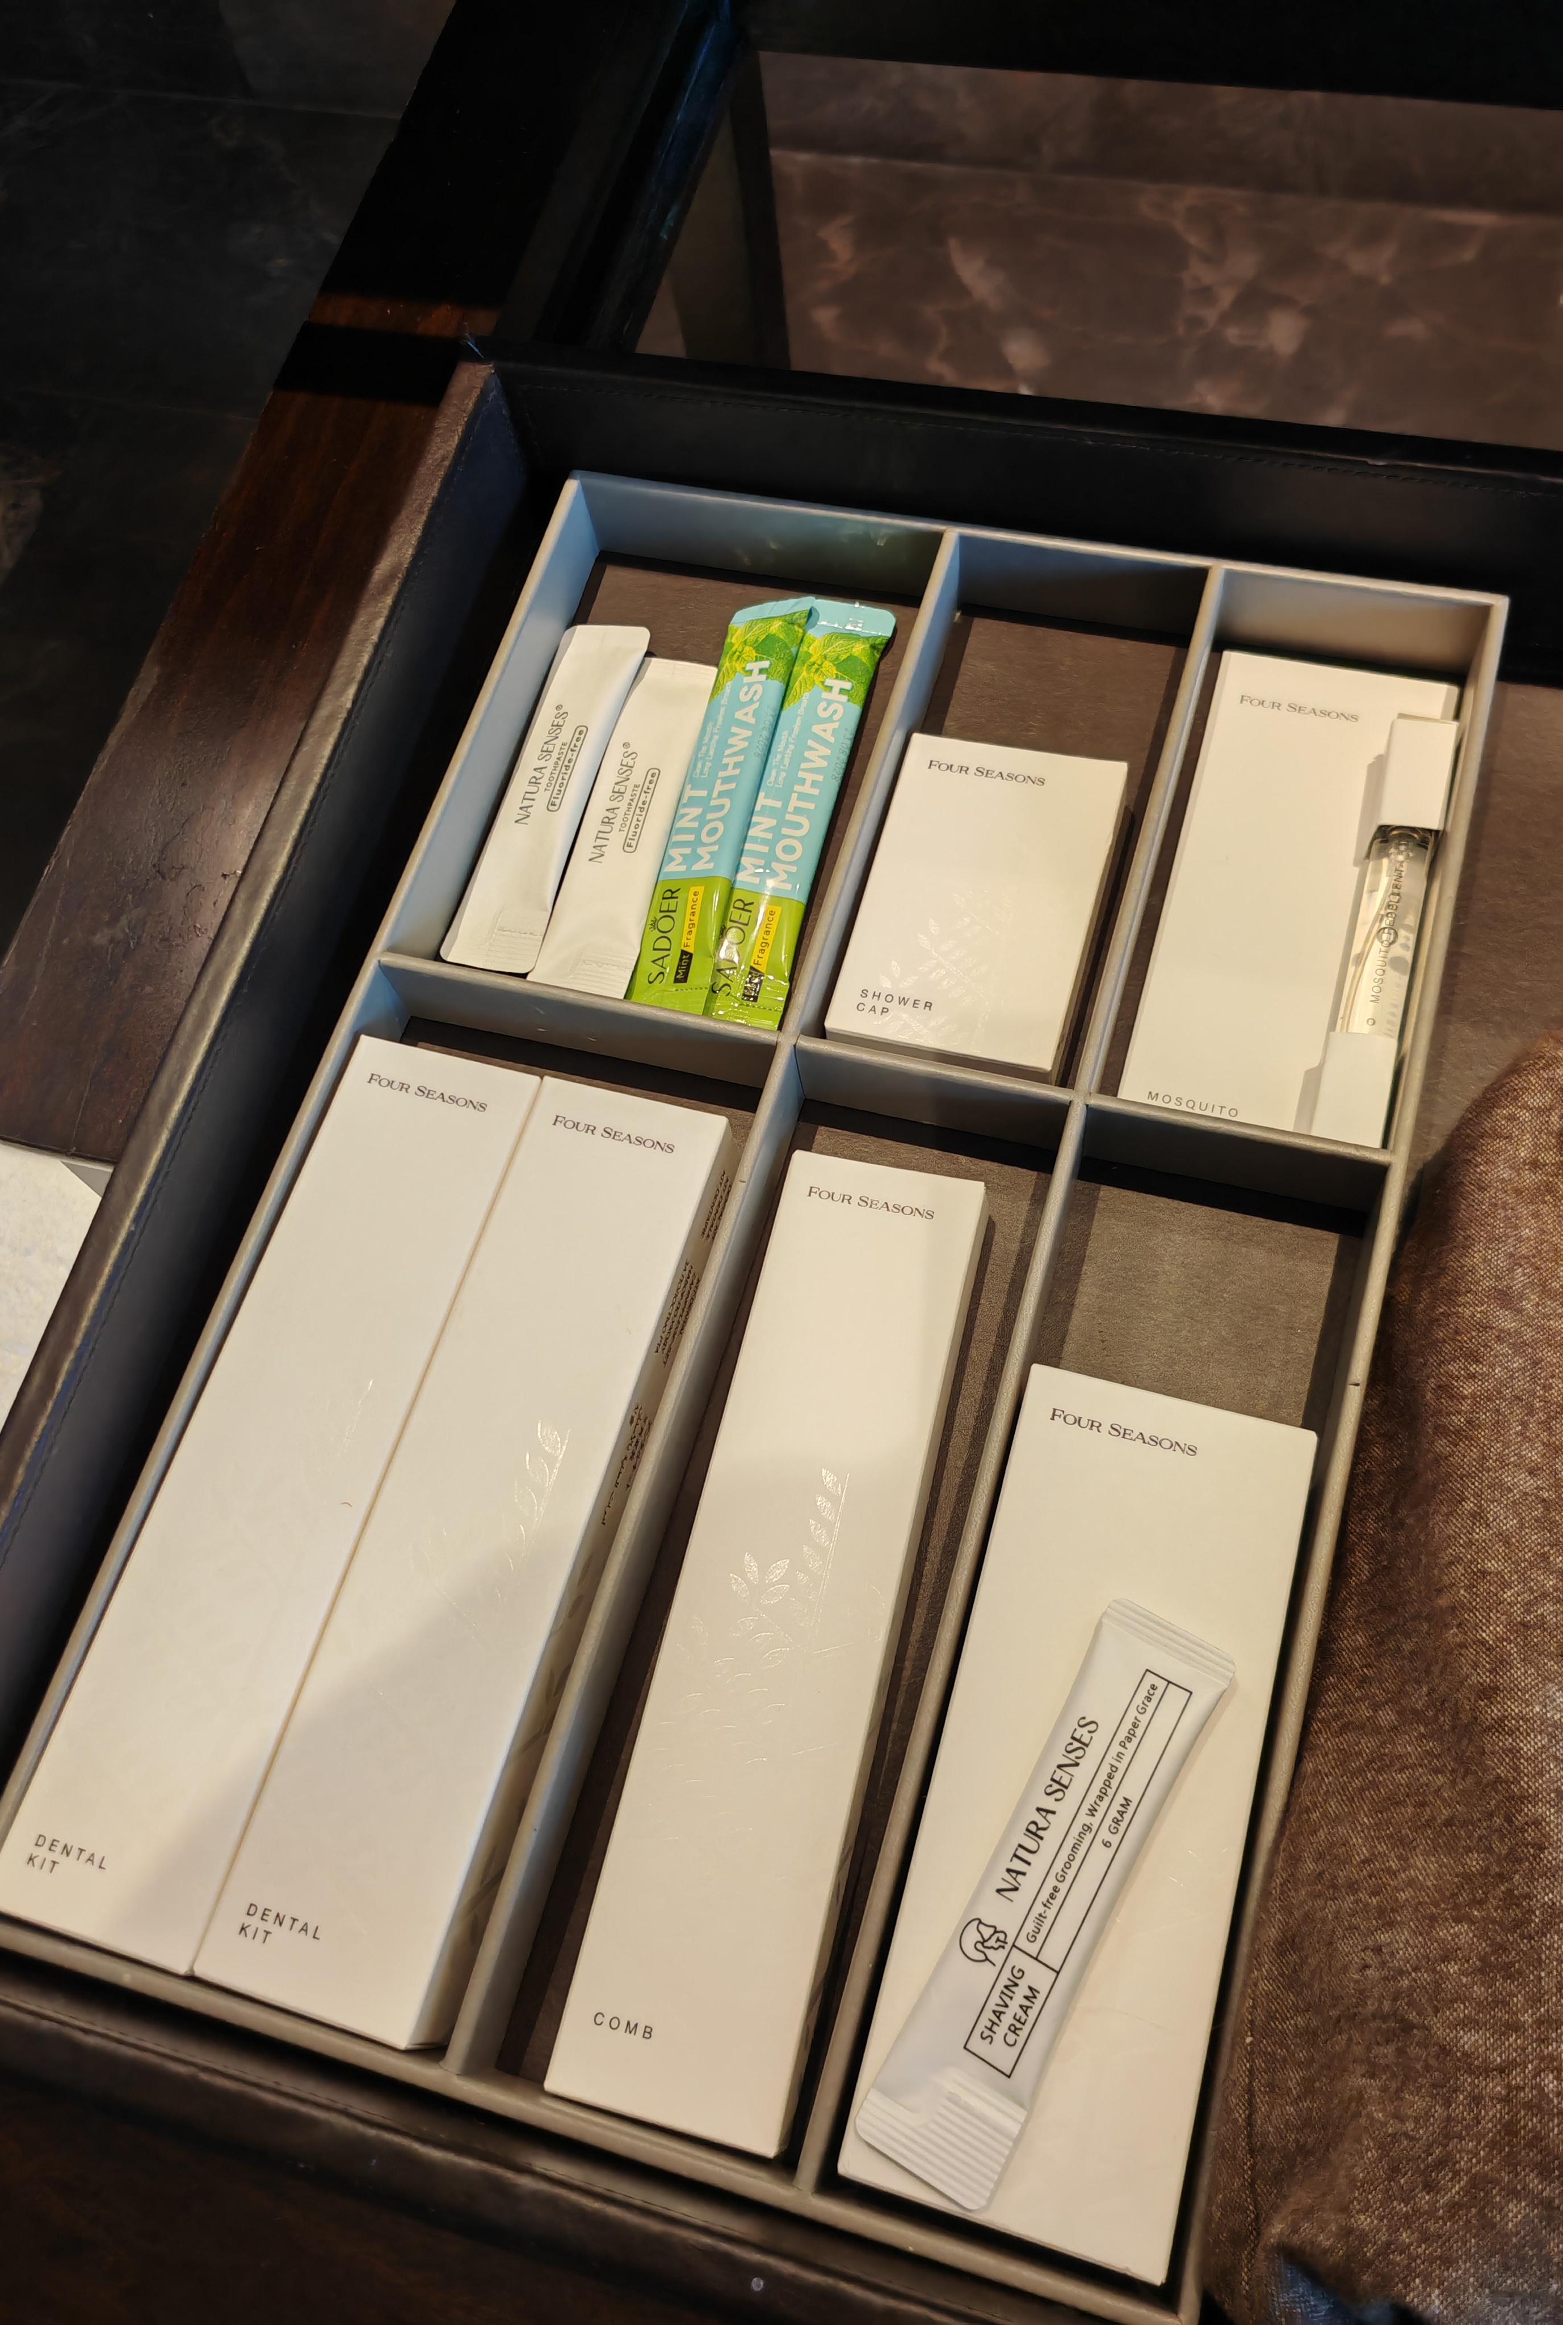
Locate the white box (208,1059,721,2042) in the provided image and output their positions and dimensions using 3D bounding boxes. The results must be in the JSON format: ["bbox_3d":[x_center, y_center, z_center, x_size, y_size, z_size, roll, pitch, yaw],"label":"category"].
[{"bbox_3d":[-0.063,0.080,0.386,0.047,0.025,0.203,13,69,14],"label":"white box"}]

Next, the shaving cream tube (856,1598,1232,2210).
[{"bbox_3d":[0.051,0.136,0.328,0.025,0.008,0.108,26,72,18],"label":"shaving cream tube"}]

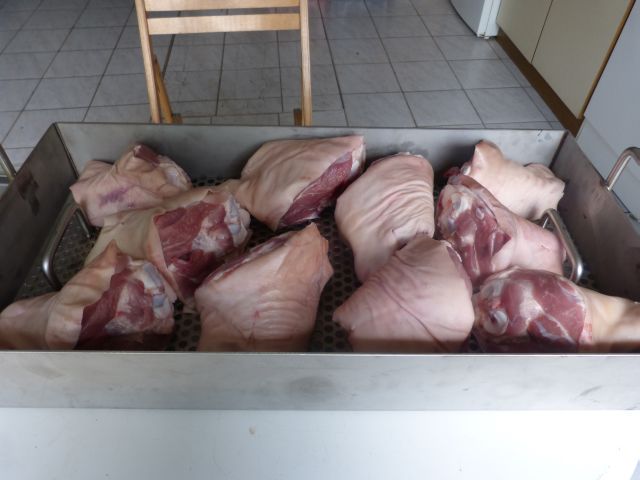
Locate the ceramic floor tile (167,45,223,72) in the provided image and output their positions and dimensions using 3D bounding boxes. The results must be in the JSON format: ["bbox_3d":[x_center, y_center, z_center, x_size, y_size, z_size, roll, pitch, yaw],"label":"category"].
[{"bbox_3d":[-0.706,-1.023,2.613,0.310,0.010,0.310,-4,48,-4],"label":"ceramic floor tile"}]

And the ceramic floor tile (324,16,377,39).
[{"bbox_3d":[0.204,-1.384,3.025,0.333,0.010,0.333,-3,47,-4],"label":"ceramic floor tile"}]

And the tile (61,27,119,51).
[{"bbox_3d":[-1.417,-1.251,2.878,0.333,0.010,0.333,-3,47,-4],"label":"tile"}]

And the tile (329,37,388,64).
[{"bbox_3d":[0.232,-1.141,2.799,0.333,0.010,0.333,-3,47,-4],"label":"tile"}]

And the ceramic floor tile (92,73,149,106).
[{"bbox_3d":[-0.987,-0.772,2.382,0.310,0.010,0.310,-4,48,-4],"label":"ceramic floor tile"}]

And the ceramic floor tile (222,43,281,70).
[{"bbox_3d":[-0.394,-1.044,2.634,0.310,0.010,0.310,-4,48,-4],"label":"ceramic floor tile"}]

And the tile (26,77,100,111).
[{"bbox_3d":[-1.296,-0.746,2.350,0.308,0.010,0.308,-4,48,-4],"label":"tile"}]

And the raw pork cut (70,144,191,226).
[{"bbox_3d":[-0.291,-0.083,0.717,0.174,0.098,0.141,-15,49,-14],"label":"raw pork cut"}]

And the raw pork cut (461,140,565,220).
[{"bbox_3d":[0.294,-0.094,0.733,0.170,0.102,0.136,15,49,13],"label":"raw pork cut"}]

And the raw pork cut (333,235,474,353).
[{"bbox_3d":[0.103,0.074,0.569,0.188,0.110,0.137,-36,57,-29],"label":"raw pork cut"}]

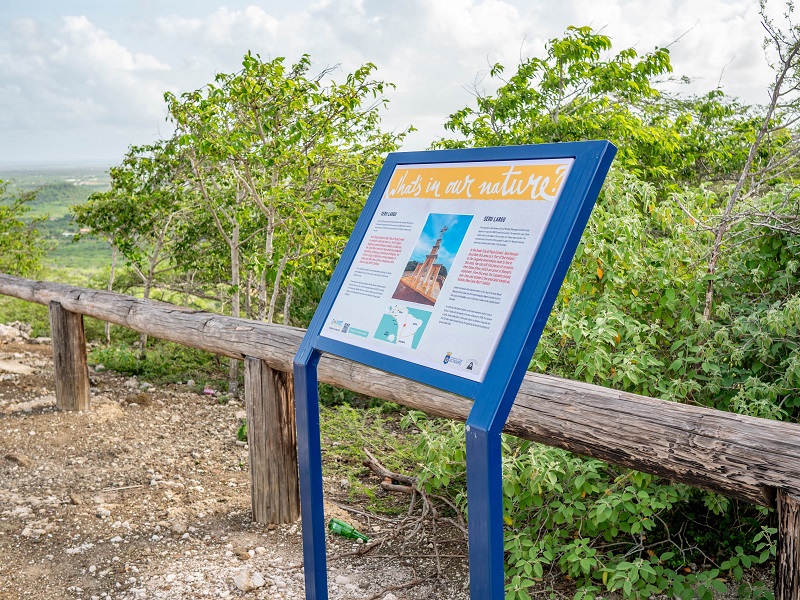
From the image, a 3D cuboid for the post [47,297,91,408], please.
[{"bbox_3d":[-2.108,0.340,5.877,0.199,0.692,0.199,-9,12,-39],"label":"post"}]

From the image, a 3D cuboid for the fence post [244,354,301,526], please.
[{"bbox_3d":[-0.566,0.591,4.065,0.213,0.739,0.213,-2,9,0],"label":"fence post"}]

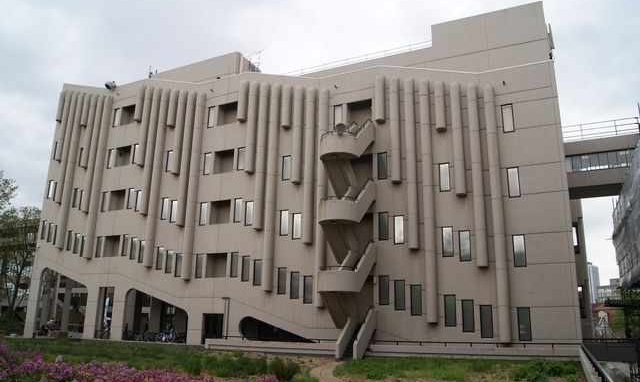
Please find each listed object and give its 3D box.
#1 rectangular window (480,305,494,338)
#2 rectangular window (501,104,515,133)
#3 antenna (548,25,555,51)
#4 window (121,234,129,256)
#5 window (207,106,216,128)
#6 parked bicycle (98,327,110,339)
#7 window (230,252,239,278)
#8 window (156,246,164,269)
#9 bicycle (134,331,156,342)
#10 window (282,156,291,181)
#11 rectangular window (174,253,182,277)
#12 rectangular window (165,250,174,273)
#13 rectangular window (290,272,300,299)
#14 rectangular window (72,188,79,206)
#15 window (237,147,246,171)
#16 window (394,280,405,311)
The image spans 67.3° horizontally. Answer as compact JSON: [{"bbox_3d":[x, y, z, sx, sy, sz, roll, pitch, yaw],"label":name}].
[{"bbox_3d":[8.502,6.659,24.454,0.570,1.630,0.150,-5,-15,25],"label":"rectangular window"},{"bbox_3d":[10.925,-4.172,27.888,0.610,1.719,0.150,-5,-14,26],"label":"rectangular window"},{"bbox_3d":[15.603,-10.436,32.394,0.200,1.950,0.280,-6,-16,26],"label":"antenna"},{"bbox_3d":[-14.750,4.150,36.413,0.570,1.630,0.150,-5,-15,25],"label":"window"},{"bbox_3d":[-8.145,-5.538,36.126,0.590,1.660,0.130,-6,-16,26],"label":"window"},{"bbox_3d":[-16.149,10.679,36.000,1.700,1.000,0.550,-5,-15,25],"label":"parked bicycle"},{"bbox_3d":[-5.677,4.918,32.032,0.590,1.660,0.130,-6,-16,26],"label":"window"},{"bbox_3d":[-12.424,5.294,37.510,0.610,1.719,0.150,-5,-14,26],"label":"window"},{"bbox_3d":[-12.962,10.580,35.558,1.720,1.000,0.550,-6,-16,25],"label":"bicycle"},{"bbox_3d":[-2.313,-1.597,33.986,0.610,1.719,0.150,-5,-14,26],"label":"window"},{"bbox_3d":[-10.015,5.269,34.158,0.590,1.660,0.130,-6,-16,26],"label":"rectangular window"},{"bbox_3d":[-11.134,5.222,35.491,0.600,1.688,0.150,-6,-16,25],"label":"rectangular window"},{"bbox_3d":[-1.533,5.902,29.938,0.605,1.650,0.120,-6,-16,25],"label":"rectangular window"},{"bbox_3d":[-20.351,0.614,40.054,0.570,1.630,0.150,-5,-15,25],"label":"rectangular window"},{"bbox_3d":[-5.564,-2.256,34.184,0.605,1.650,0.120,-6,-16,25],"label":"window"},{"bbox_3d":[4.576,5.964,27.512,0.600,1.688,0.150,-6,-16,25],"label":"window"}]

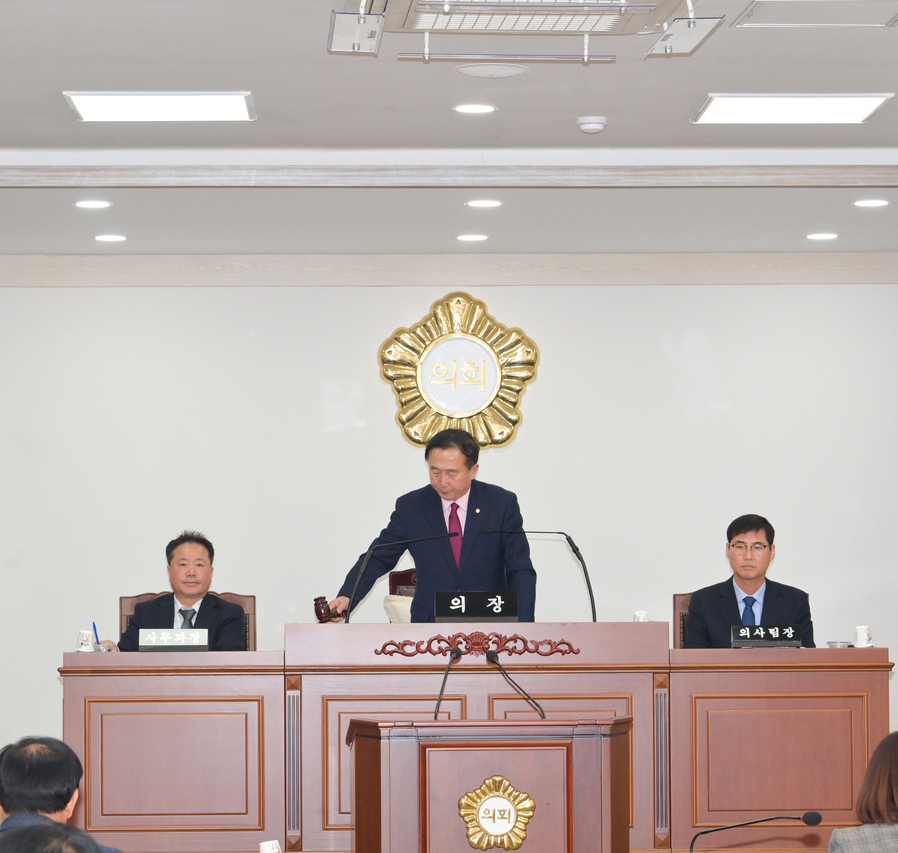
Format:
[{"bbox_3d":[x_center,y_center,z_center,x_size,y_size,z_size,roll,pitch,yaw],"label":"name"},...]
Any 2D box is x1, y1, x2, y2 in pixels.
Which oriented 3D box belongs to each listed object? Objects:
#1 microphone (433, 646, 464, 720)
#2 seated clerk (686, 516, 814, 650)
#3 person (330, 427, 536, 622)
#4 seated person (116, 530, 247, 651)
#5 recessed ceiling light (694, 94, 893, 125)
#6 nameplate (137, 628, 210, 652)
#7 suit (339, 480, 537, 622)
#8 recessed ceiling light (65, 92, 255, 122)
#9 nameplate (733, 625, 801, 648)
[{"bbox_3d":[-0.002,0.785,9.200,0.092,0.235,0.190,-1,-3,7],"label":"microphone"},{"bbox_3d":[1.100,0.956,11.100,0.500,1.278,0.700,0,-3,-2],"label":"seated clerk"},{"bbox_3d":[-0.057,0.816,11.176,0.750,1.620,0.500,0,-3,-2],"label":"person"},{"bbox_3d":[-0.971,0.990,11.050,0.520,1.216,0.700,0,-3,-2],"label":"seated person"},{"bbox_3d":[1.122,-1.060,9.954,0.600,0.050,0.600,0,-3,-2],"label":"recessed ceiling light"},{"bbox_3d":[-0.981,0.759,10.770,0.243,0.080,0.055,0,-3,-2],"label":"nameplate"},{"bbox_3d":[-0.038,0.584,10.900,0.720,0.780,0.420,0,-3,-2],"label":"suit"},{"bbox_3d":[-0.949,-1.056,10.004,0.605,0.050,0.605,0,-3,-2],"label":"recessed ceiling light"},{"bbox_3d":[1.137,0.753,10.819,0.247,0.084,0.065,0,-3,2],"label":"nameplate"}]

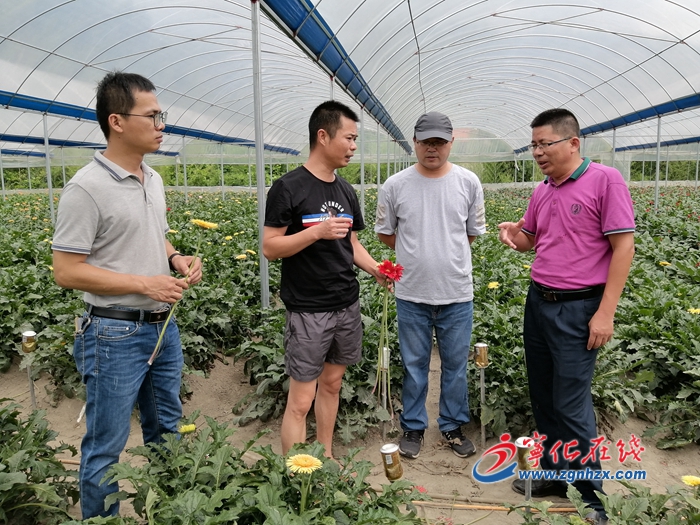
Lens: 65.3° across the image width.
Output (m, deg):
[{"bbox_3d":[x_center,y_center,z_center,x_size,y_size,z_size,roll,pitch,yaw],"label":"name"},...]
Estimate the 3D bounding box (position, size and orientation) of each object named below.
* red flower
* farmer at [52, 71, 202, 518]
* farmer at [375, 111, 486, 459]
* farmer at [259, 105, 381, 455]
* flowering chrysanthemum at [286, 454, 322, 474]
[{"bbox_3d":[0.178,0.035,2.400,0.122,0.100,0.075,-3,9,-11],"label":"red flower"},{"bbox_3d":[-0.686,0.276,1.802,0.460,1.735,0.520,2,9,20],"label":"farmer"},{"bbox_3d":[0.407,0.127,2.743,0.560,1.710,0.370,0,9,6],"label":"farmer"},{"bbox_3d":[-0.108,0.159,2.483,0.560,1.740,0.460,-6,10,-33],"label":"farmer"},{"bbox_3d":[-0.129,0.575,1.550,0.101,0.035,0.101,-1,9,0],"label":"flowering chrysanthemum"}]

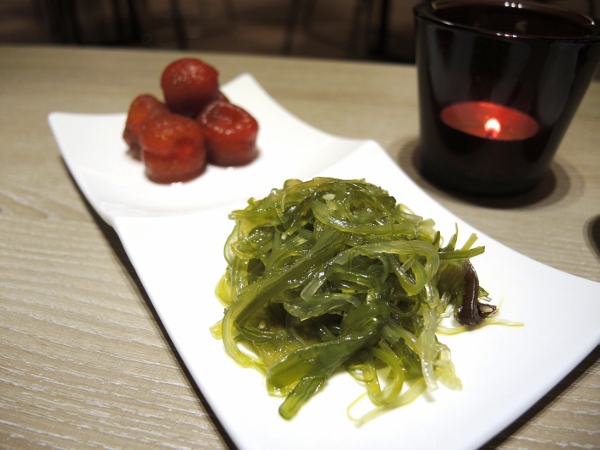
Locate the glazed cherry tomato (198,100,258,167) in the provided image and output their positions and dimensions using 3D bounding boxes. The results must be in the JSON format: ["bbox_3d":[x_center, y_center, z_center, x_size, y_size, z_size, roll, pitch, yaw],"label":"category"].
[{"bbox_3d":[-0.029,-0.038,0.200,0.025,0.023,0.025,1,35,0],"label":"glazed cherry tomato"}]

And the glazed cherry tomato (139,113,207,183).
[{"bbox_3d":[-0.049,-0.030,0.187,0.026,0.025,0.026,1,35,0],"label":"glazed cherry tomato"}]

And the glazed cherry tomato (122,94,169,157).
[{"bbox_3d":[-0.064,-0.041,0.204,0.023,0.025,0.023,1,35,0],"label":"glazed cherry tomato"}]

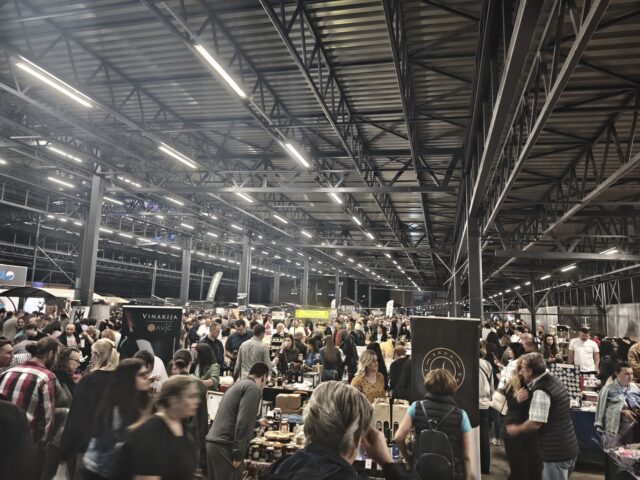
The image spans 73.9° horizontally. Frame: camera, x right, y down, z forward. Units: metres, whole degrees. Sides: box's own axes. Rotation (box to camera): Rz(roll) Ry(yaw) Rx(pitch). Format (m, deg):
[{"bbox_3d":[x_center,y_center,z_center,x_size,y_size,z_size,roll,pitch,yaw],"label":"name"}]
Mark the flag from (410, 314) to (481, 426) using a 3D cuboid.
[{"bbox_3d":[1.536,1.962,5.139,0.850,1.980,0.180,-1,-10,13],"label":"flag"}]

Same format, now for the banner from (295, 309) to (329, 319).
[{"bbox_3d":[-0.340,2.939,17.000,1.320,0.360,0.040,-1,-9,16],"label":"banner"}]

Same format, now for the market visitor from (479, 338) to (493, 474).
[{"bbox_3d":[2.211,2.216,5.712,0.340,1.690,0.450,-2,-10,21],"label":"market visitor"}]

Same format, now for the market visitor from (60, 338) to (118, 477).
[{"bbox_3d":[-2.040,1.760,3.820,0.370,1.700,0.480,-3,-10,25],"label":"market visitor"}]

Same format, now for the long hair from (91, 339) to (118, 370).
[{"bbox_3d":[-2.002,1.064,3.950,0.230,0.300,0.200,-1,-9,14],"label":"long hair"}]

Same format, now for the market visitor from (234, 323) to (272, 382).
[{"bbox_3d":[-0.930,2.146,6.265,0.530,1.770,0.380,-2,-9,18],"label":"market visitor"}]

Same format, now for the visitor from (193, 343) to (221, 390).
[{"bbox_3d":[-1.537,2.157,5.573,0.420,1.560,0.450,1,-9,6],"label":"visitor"}]

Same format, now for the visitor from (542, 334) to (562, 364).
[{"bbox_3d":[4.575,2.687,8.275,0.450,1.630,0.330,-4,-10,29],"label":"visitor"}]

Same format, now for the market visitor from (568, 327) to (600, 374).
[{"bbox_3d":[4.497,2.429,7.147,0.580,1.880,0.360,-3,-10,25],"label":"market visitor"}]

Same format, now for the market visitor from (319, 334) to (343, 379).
[{"bbox_3d":[0.168,2.456,7.269,0.460,1.610,0.320,3,-9,-9],"label":"market visitor"}]

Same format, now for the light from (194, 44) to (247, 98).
[{"bbox_3d":[-1.462,-2.506,6.443,0.110,0.090,1.500,-1,-9,16],"label":"light"}]

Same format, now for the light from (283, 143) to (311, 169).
[{"bbox_3d":[-0.476,-1.924,9.800,0.120,0.100,1.500,-1,-10,16],"label":"light"}]

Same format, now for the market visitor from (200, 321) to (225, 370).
[{"bbox_3d":[-1.796,2.257,6.953,0.360,1.800,0.500,-6,-12,40],"label":"market visitor"}]

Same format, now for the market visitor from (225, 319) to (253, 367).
[{"bbox_3d":[-1.393,2.291,7.250,0.550,1.840,0.400,2,-9,0],"label":"market visitor"}]

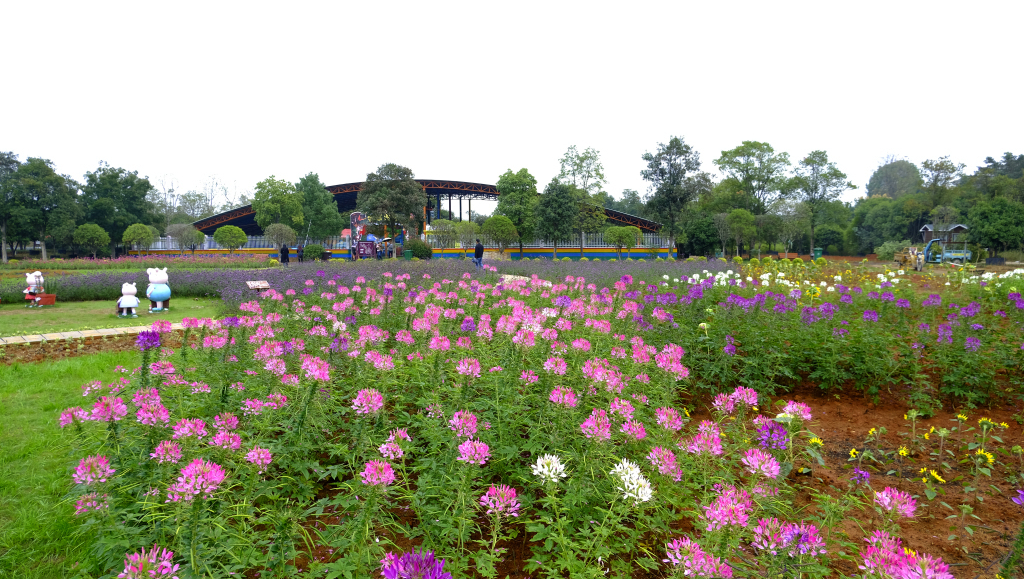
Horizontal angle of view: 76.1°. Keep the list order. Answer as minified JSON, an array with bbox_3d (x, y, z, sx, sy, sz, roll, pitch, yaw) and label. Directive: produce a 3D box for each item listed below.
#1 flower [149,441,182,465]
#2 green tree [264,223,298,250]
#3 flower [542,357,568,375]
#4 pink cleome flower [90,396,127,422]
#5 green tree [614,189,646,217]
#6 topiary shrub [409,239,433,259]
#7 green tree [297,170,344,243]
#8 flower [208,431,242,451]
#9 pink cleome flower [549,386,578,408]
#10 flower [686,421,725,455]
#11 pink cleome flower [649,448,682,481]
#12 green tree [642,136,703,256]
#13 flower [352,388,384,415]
[{"bbox_3d":[-1.250,0.590,2.367,0.109,0.079,0.103,0,4,0],"label":"flower"},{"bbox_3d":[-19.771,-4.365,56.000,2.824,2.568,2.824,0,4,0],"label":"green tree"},{"bbox_3d":[0.299,0.534,4.600,0.169,0.111,0.169,0,4,0],"label":"flower"},{"bbox_3d":[-1.692,0.504,2.750,0.157,0.104,0.157,0,4,0],"label":"pink cleome flower"},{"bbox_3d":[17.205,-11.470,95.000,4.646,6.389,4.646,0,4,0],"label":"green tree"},{"bbox_3d":[-8.102,-3.528,57.000,2.400,1.900,2.300,0,4,0],"label":"topiary shrub"},{"bbox_3d":[-16.770,-6.577,57.000,4.356,7.231,4.138,0,4,0],"label":"green tree"},{"bbox_3d":[-1.156,0.609,2.640,0.137,0.078,0.135,0,4,0],"label":"flower"},{"bbox_3d":[0.240,0.503,3.046,0.139,0.100,0.133,0,4,0],"label":"pink cleome flower"},{"bbox_3d":[0.665,0.512,2.250,0.128,0.112,0.125,0,4,0],"label":"flower"},{"bbox_3d":[0.680,0.771,2.900,0.151,0.128,0.151,0,4,0],"label":"pink cleome flower"},{"bbox_3d":[13.246,-7.634,54.000,4.952,9.986,4.704,0,4,0],"label":"green tree"},{"bbox_3d":[-0.691,0.539,3.150,0.151,0.119,0.151,0,4,0],"label":"flower"}]

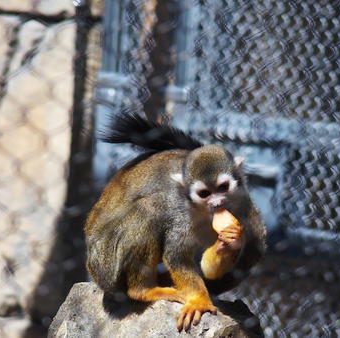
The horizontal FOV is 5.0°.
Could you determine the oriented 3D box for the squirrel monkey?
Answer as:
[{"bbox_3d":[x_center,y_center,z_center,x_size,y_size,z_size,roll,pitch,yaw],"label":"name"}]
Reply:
[{"bbox_3d":[0.004,0.050,3.700,0.135,0.195,0.190,-8,12,-41],"label":"squirrel monkey"}]

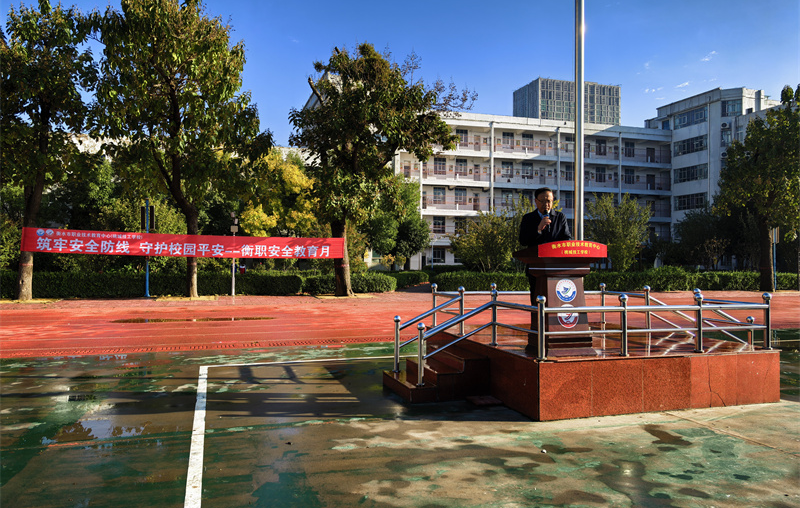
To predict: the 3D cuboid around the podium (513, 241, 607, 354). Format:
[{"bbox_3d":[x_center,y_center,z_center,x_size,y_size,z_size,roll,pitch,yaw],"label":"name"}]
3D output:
[{"bbox_3d":[1.673,0.453,5.802,0.770,1.140,0.540,1,-1,-15],"label":"podium"}]

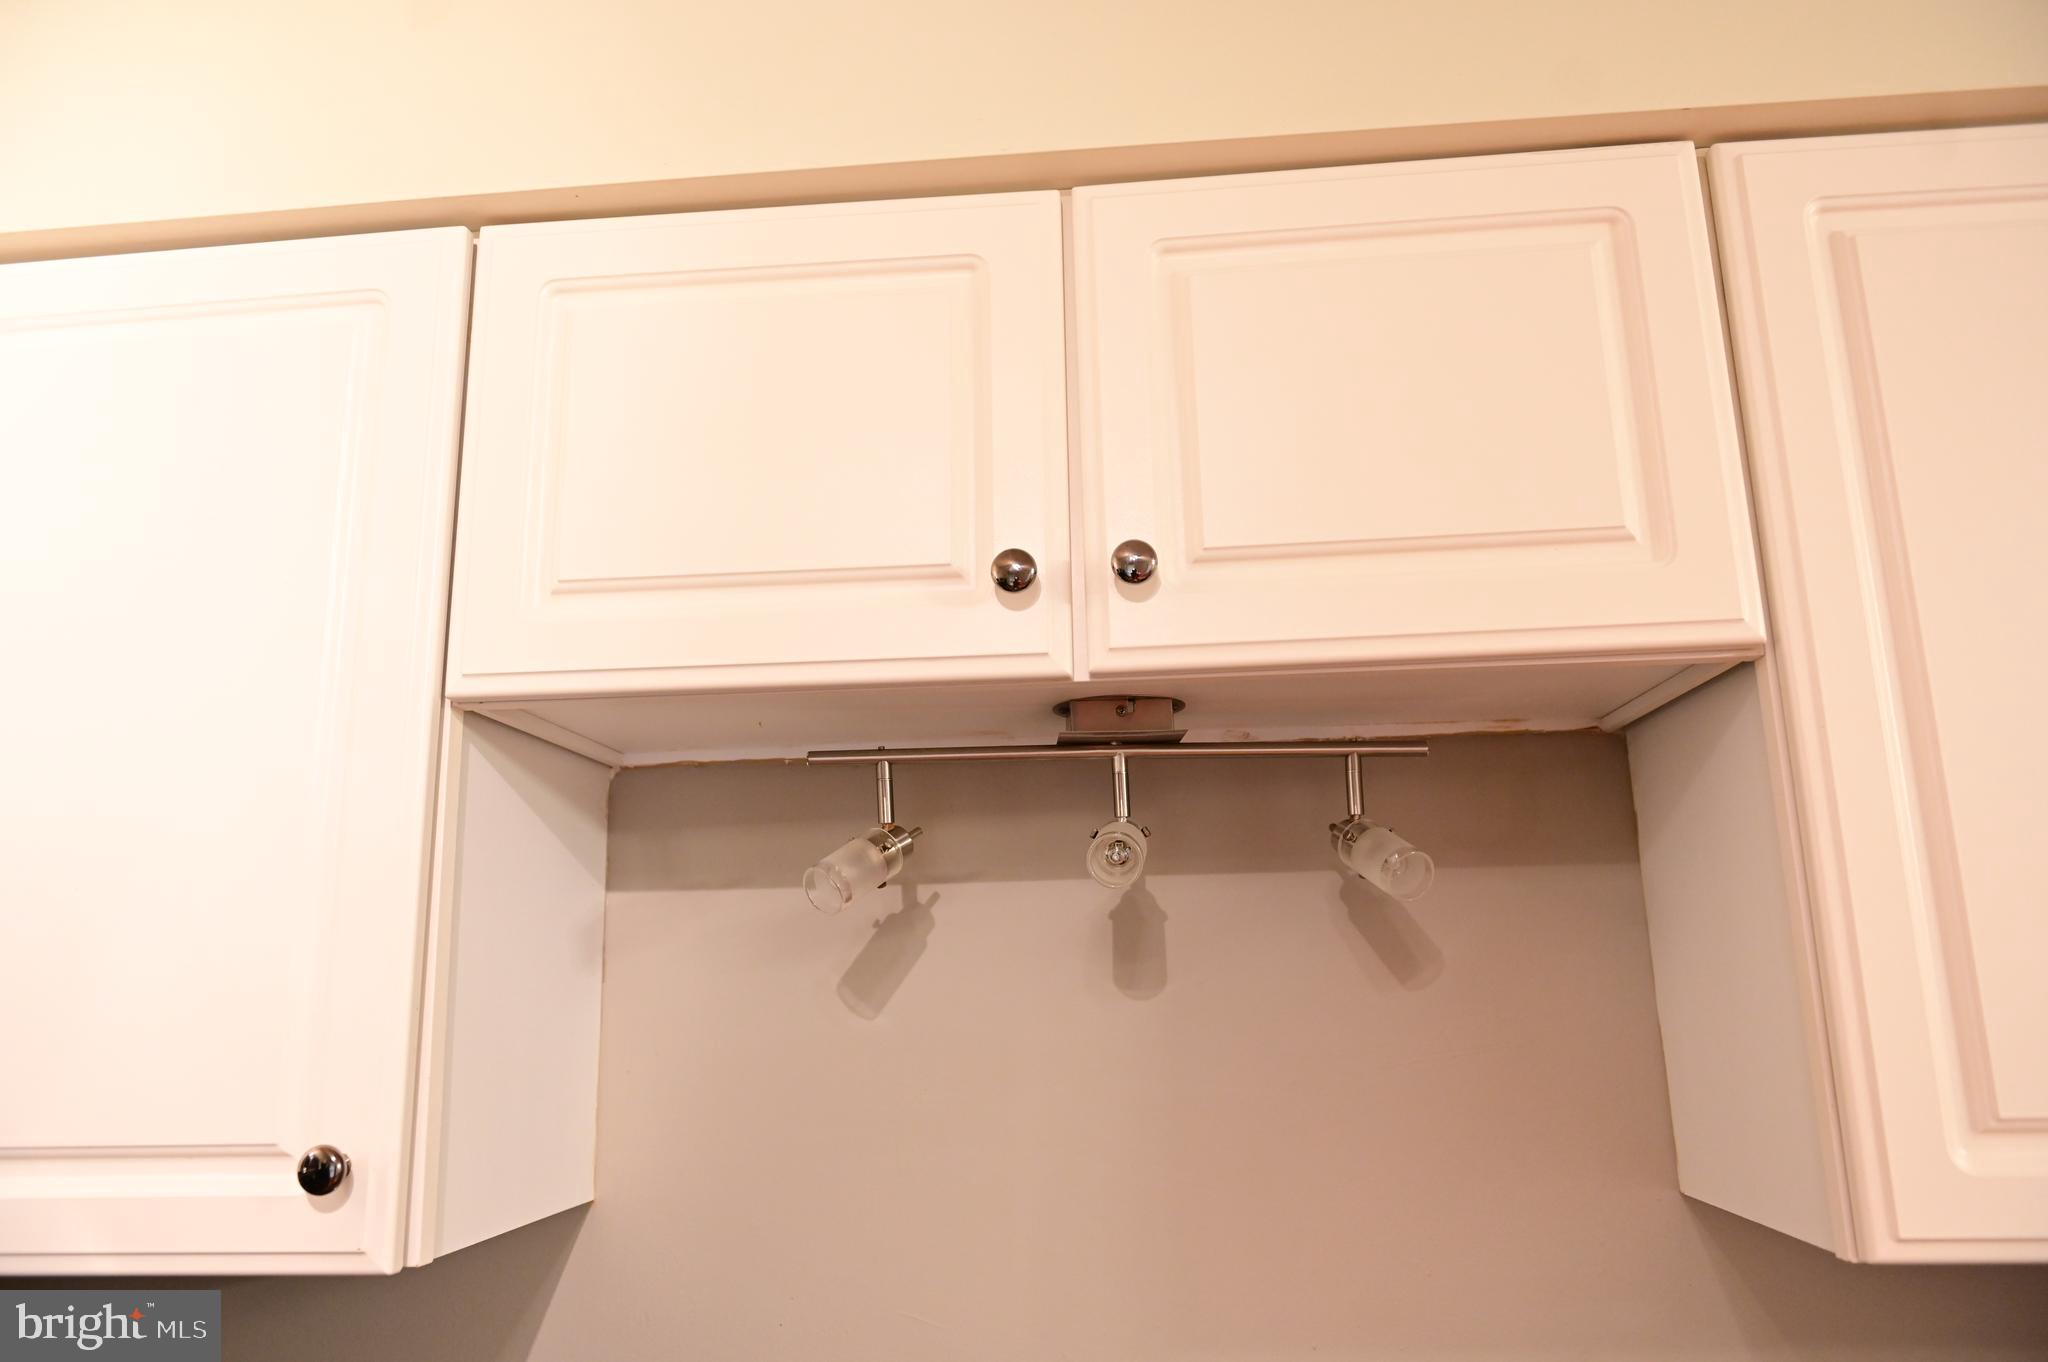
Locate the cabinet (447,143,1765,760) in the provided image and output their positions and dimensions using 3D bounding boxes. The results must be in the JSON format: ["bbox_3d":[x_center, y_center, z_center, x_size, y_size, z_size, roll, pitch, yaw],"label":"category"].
[{"bbox_3d":[0.053,-0.151,1.115,0.910,0.376,0.335,-2,-13,5],"label":"cabinet"}]

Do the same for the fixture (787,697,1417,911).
[{"bbox_3d":[0.076,0.100,1.080,0.500,0.165,0.130,-1,-13,-1],"label":"fixture"}]

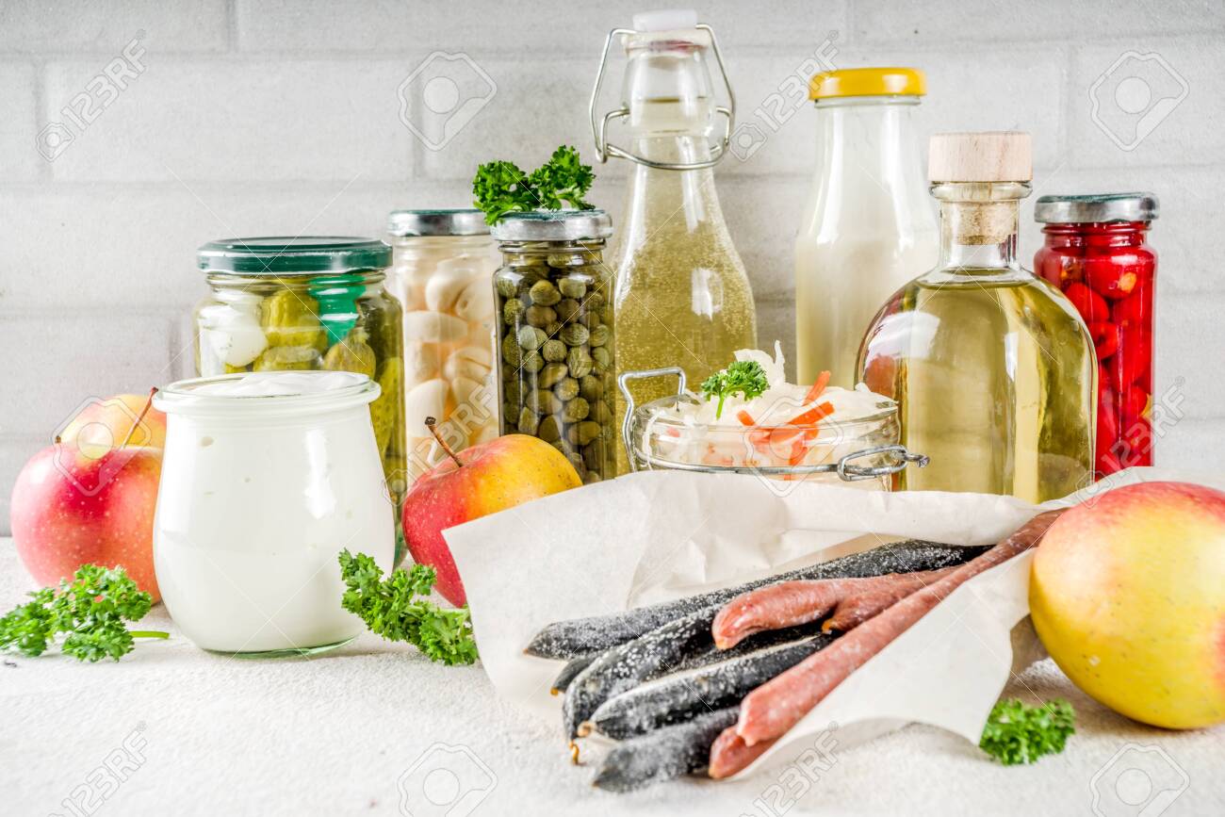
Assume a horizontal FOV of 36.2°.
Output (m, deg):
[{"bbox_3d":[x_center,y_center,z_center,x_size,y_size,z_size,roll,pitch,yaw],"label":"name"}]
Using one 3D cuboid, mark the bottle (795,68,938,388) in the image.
[{"bbox_3d":[0.102,-0.047,0.739,0.059,0.171,0.059,-1,8,0],"label":"bottle"}]

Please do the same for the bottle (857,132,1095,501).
[{"bbox_3d":[0.122,-0.018,0.626,0.080,0.146,0.080,-1,8,0],"label":"bottle"}]

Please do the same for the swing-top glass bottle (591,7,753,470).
[{"bbox_3d":[0.025,-0.057,0.735,0.061,0.194,0.061,-1,8,0],"label":"swing-top glass bottle"}]

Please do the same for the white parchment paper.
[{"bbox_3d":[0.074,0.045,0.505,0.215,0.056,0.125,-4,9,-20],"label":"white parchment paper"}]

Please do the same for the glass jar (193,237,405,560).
[{"bbox_3d":[-0.115,-0.005,0.685,0.077,0.110,0.077,-1,8,0],"label":"glass jar"}]

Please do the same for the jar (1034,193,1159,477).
[{"bbox_3d":[0.182,-0.018,0.705,0.047,0.122,0.047,-1,8,0],"label":"jar"}]

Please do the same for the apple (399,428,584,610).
[{"bbox_3d":[-0.035,0.037,0.577,0.058,0.055,0.058,-1,8,0],"label":"apple"}]

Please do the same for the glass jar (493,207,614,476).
[{"bbox_3d":[-0.021,-0.013,0.700,0.046,0.118,0.046,-1,8,0],"label":"glass jar"}]

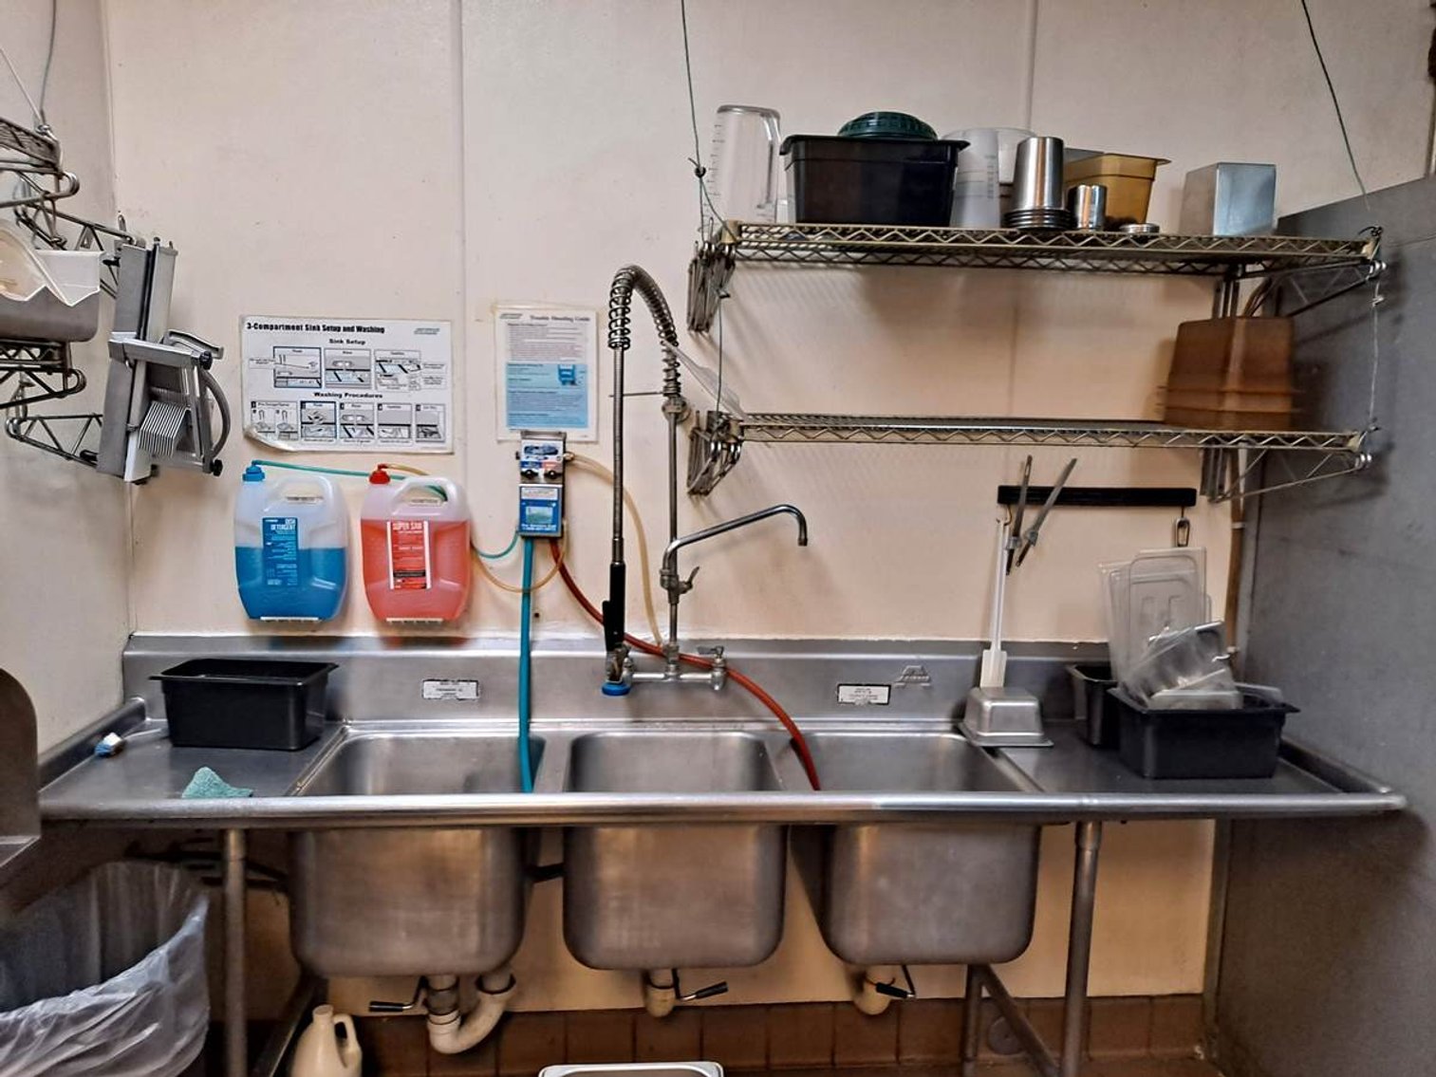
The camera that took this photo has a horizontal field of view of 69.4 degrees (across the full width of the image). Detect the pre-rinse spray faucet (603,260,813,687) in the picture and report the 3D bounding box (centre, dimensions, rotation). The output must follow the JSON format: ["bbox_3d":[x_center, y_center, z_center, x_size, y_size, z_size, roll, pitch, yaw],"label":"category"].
[{"bbox_3d":[-0.027,-0.110,2.186,0.445,0.905,0.240,1,7,-4],"label":"pre-rinse spray faucet"}]

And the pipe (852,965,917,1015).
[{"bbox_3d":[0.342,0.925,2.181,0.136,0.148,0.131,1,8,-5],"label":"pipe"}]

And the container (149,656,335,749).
[{"bbox_3d":[-0.970,0.347,2.140,0.325,0.150,0.166,2,8,4],"label":"container"}]

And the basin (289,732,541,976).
[{"bbox_3d":[-0.561,0.610,2.050,0.412,0.333,0.440,1,7,-4],"label":"basin"}]

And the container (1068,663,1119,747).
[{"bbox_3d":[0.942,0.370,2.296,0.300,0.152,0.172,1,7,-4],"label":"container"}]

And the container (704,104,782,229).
[{"bbox_3d":[0.042,-0.690,1.946,0.160,0.230,0.150,1,7,-4],"label":"container"}]

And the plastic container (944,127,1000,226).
[{"bbox_3d":[0.500,-0.680,1.998,0.096,0.200,0.096,1,7,-4],"label":"plastic container"}]

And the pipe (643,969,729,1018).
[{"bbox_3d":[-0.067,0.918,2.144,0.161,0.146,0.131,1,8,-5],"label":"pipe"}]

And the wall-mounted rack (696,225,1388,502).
[{"bbox_3d":[0.576,-0.331,2.107,1.250,0.540,0.490,1,7,-4],"label":"wall-mounted rack"}]

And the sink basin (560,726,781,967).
[{"bbox_3d":[-0.093,0.618,2.082,0.417,0.333,0.429,1,8,-5],"label":"sink basin"}]

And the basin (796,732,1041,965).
[{"bbox_3d":[0.388,0.625,2.124,0.417,0.333,0.429,1,8,-5],"label":"basin"}]

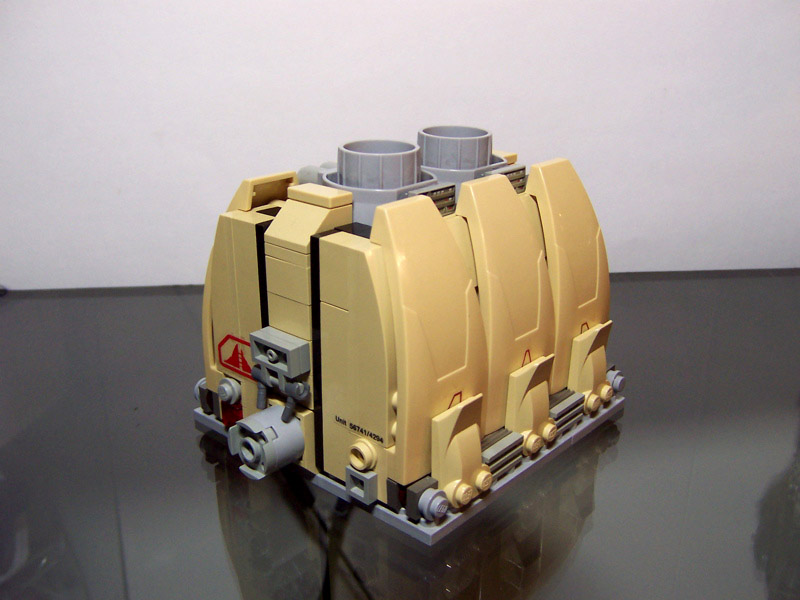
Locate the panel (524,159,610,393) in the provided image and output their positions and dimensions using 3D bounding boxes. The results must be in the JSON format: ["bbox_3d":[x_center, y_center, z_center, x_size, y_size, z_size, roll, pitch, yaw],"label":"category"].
[{"bbox_3d":[0.049,-0.008,0.250,0.018,0.066,0.032,18,27,38],"label":"panel"}]

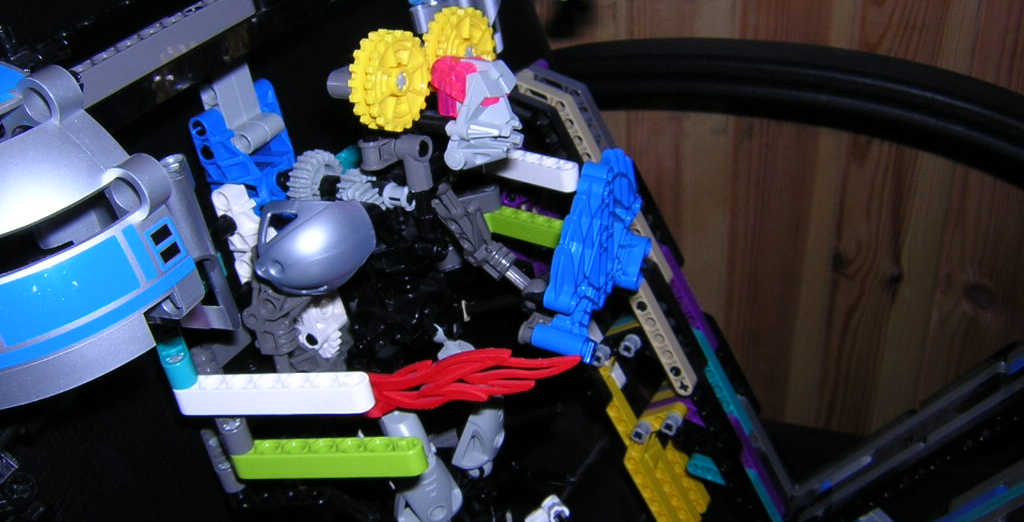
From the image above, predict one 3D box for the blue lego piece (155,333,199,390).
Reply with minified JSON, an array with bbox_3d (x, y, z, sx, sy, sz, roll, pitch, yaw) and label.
[{"bbox_3d":[-0.087,0.025,0.276,0.007,0.016,0.007,-4,26,19],"label":"blue lego piece"}]

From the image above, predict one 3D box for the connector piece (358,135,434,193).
[{"bbox_3d":[-0.035,-0.029,0.320,0.025,0.017,0.009,17,35,34],"label":"connector piece"}]

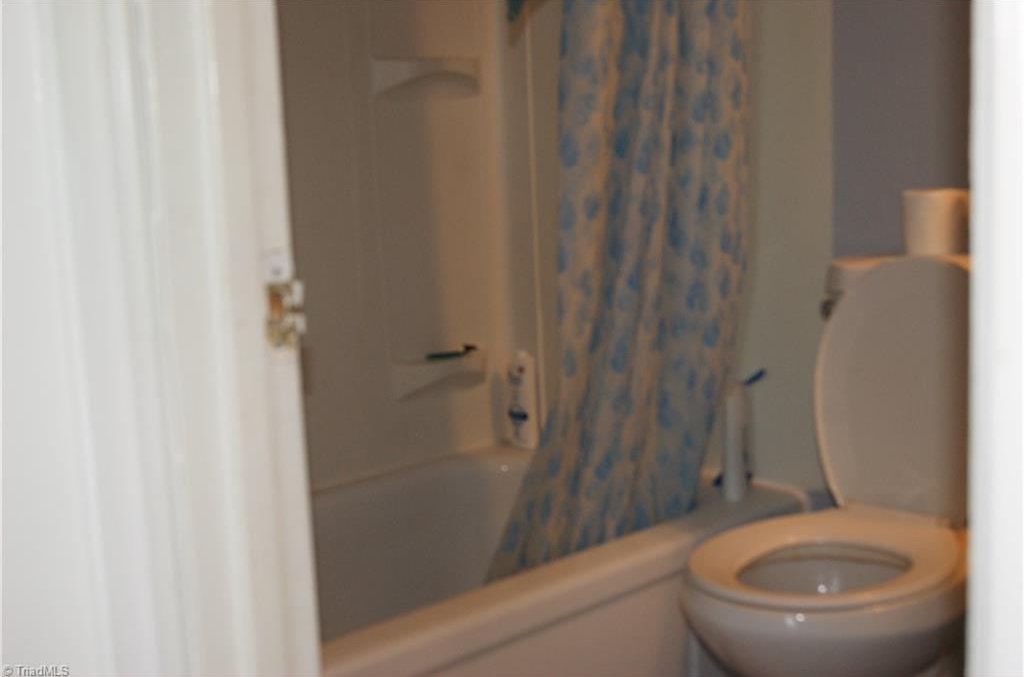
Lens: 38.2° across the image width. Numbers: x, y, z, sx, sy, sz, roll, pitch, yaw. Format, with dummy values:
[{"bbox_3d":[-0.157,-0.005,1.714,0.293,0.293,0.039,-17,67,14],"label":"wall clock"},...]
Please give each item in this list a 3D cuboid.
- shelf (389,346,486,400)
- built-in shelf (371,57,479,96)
[{"bbox_3d":[-0.121,0.068,2.888,0.248,0.077,0.089,-11,12,-44],"label":"shelf"},{"bbox_3d":[-0.144,-0.498,2.802,0.248,0.075,0.089,-11,12,-44],"label":"built-in shelf"}]

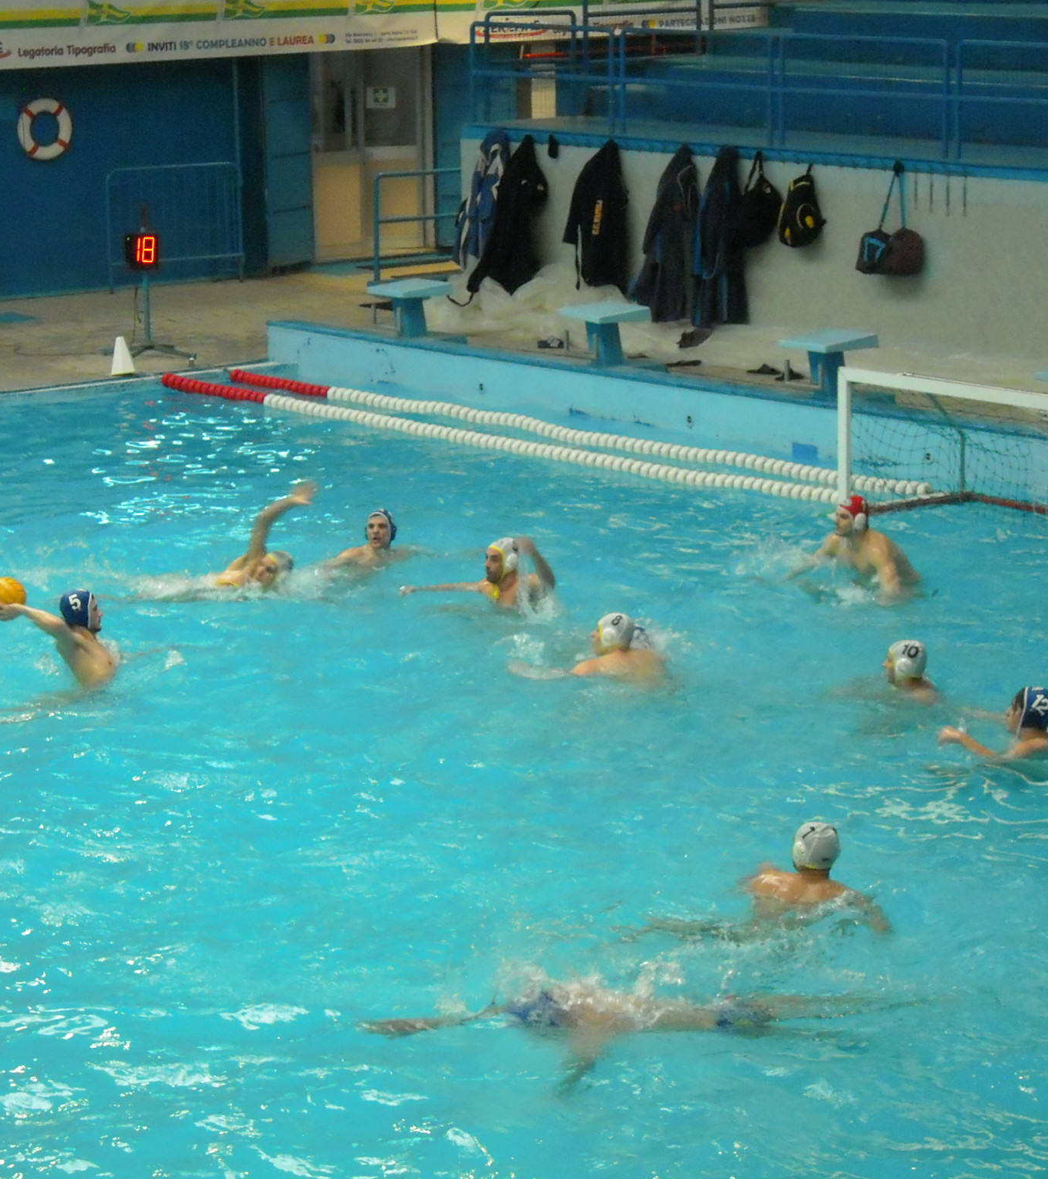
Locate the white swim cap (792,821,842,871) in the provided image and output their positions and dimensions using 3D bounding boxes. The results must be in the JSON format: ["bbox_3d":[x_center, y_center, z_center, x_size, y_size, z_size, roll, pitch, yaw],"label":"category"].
[{"bbox_3d":[1.207,1.058,16.845,0.190,0.215,0.205,-6,11,-23],"label":"white swim cap"}]

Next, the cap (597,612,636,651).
[{"bbox_3d":[0.494,0.226,21.754,0.205,0.215,0.190,5,12,31],"label":"cap"}]

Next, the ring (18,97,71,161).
[{"bbox_3d":[-4.678,-4.490,39.896,0.620,0.620,0.100,-9,13,-36],"label":"ring"}]

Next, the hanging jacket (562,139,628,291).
[{"bbox_3d":[0.603,-3.198,34.898,0.200,1.270,0.660,-9,13,-36],"label":"hanging jacket"}]

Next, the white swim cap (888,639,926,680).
[{"bbox_3d":[1.961,0.358,20.889,0.205,0.215,0.190,5,12,33],"label":"white swim cap"}]

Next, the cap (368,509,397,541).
[{"bbox_3d":[-0.873,-0.397,25.167,0.190,0.215,0.205,3,11,23],"label":"cap"}]

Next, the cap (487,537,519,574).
[{"bbox_3d":[-0.118,-0.200,23.768,0.205,0.215,0.190,-9,13,-35],"label":"cap"}]

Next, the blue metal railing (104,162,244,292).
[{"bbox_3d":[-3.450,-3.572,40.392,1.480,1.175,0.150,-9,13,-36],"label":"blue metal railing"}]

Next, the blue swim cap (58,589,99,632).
[{"bbox_3d":[-2.363,0.111,21.662,0.205,0.215,0.190,-4,11,-14],"label":"blue swim cap"}]

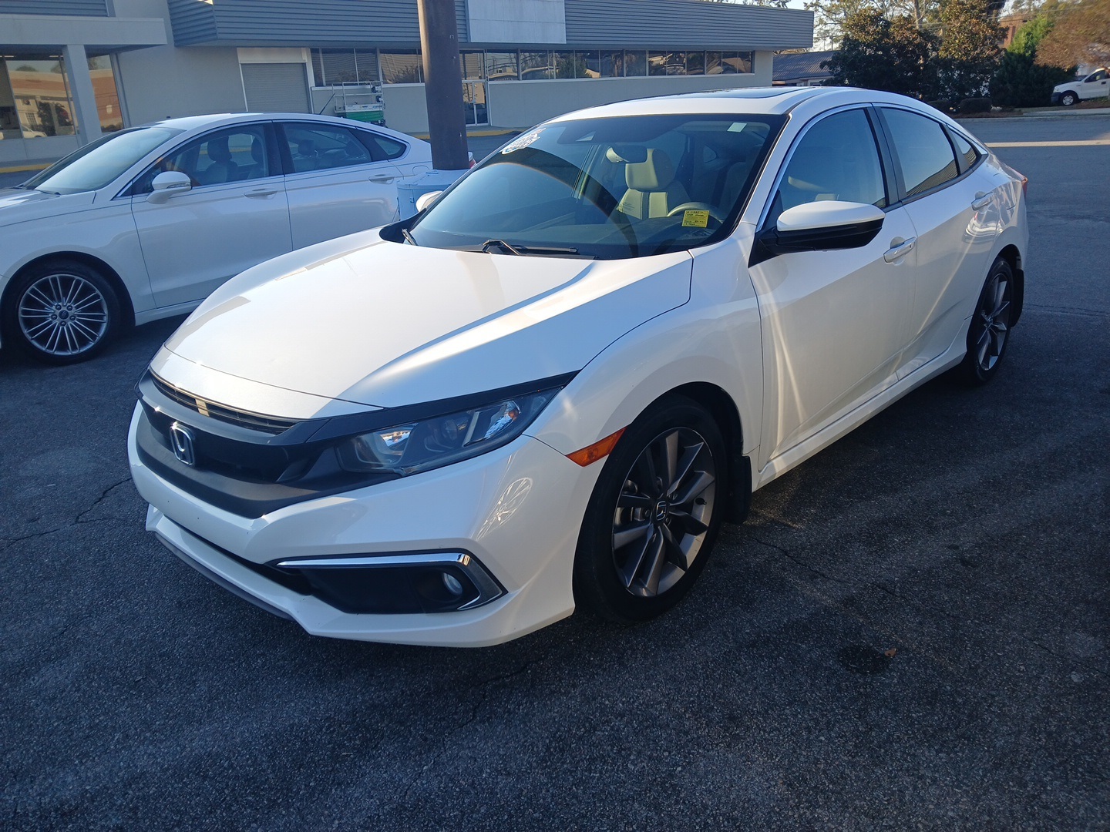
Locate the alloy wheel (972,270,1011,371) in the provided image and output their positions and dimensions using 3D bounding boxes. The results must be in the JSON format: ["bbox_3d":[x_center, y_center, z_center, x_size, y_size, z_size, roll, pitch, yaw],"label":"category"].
[{"bbox_3d":[2.087,-0.475,4.135,0.180,0.465,0.465,13,25,41],"label":"alloy wheel"}]

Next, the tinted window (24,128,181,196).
[{"bbox_3d":[-3.204,-1.752,5.750,1.420,0.130,0.960,12,50,39],"label":"tinted window"}]

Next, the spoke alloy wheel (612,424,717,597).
[{"bbox_3d":[0.241,0.245,2.301,0.180,0.465,0.465,13,25,41],"label":"spoke alloy wheel"}]

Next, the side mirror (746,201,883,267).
[{"bbox_3d":[0.772,-0.548,2.450,0.250,0.170,0.260,14,25,41],"label":"side mirror"}]

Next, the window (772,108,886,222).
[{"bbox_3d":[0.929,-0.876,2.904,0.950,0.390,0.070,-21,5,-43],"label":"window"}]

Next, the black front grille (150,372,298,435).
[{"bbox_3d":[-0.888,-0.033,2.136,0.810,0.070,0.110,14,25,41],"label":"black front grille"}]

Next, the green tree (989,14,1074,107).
[{"bbox_3d":[28.344,-21.239,49.500,4.400,5.200,4.400,7,21,27],"label":"green tree"}]

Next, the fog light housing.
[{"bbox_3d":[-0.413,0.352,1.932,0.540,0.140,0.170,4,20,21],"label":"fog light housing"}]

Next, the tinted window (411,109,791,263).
[{"bbox_3d":[0.066,-0.826,2.980,1.470,0.140,0.970,14,51,41],"label":"tinted window"}]

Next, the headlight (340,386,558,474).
[{"bbox_3d":[-0.228,0.025,1.903,0.360,0.140,0.420,7,21,30],"label":"headlight"}]

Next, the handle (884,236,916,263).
[{"bbox_3d":[1.257,-0.608,3.056,0.055,0.055,0.255,13,30,41],"label":"handle"}]

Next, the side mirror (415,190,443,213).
[{"bbox_3d":[-0.561,-0.890,3.656,0.250,0.170,0.250,14,25,41],"label":"side mirror"}]

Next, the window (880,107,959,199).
[{"bbox_3d":[1.510,-1.098,3.433,0.710,0.360,0.060,-21,2,-43],"label":"window"}]

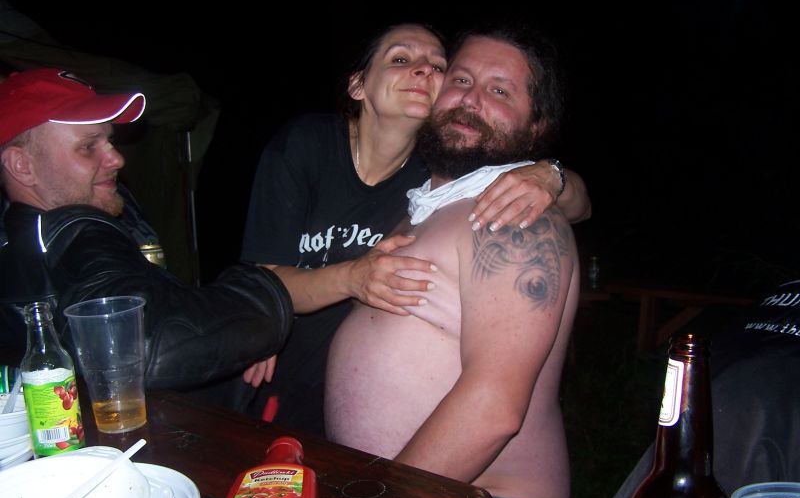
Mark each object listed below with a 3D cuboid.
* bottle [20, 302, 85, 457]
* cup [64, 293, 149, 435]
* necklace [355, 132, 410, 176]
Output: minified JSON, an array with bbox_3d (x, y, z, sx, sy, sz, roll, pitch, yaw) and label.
[{"bbox_3d":[-0.401,0.148,1.003,0.058,0.176,0.058,-9,11,-21],"label":"bottle"},{"bbox_3d":[-0.350,0.143,1.077,0.096,0.151,0.096,-8,11,-18],"label":"cup"},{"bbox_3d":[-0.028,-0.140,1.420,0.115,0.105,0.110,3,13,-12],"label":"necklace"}]

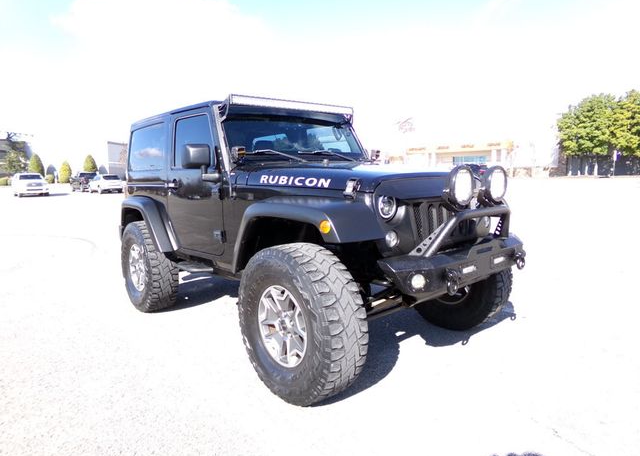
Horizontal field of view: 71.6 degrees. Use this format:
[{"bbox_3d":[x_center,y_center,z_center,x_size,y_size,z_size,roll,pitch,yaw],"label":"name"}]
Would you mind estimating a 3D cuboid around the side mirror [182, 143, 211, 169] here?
[{"bbox_3d":[-0.882,-0.517,3.163,0.195,0.170,0.100,-7,9,-40],"label":"side mirror"}]

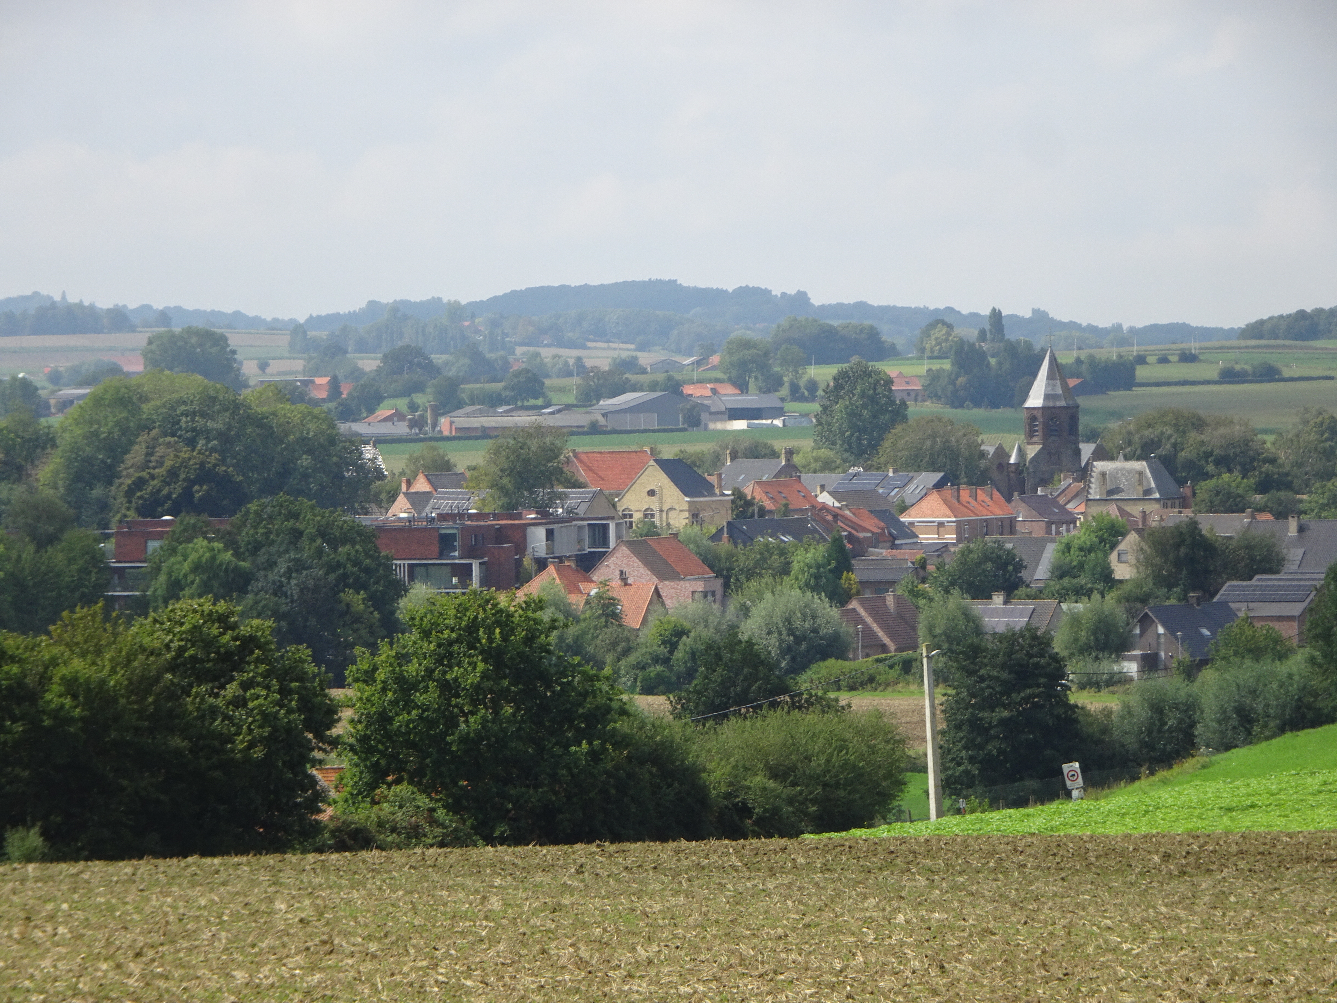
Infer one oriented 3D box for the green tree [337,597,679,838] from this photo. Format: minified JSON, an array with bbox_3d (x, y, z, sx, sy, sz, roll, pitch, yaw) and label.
[{"bbox_3d":[-5.906,8.513,260.000,12.400,10.600,11.500,-1,1,-1],"label":"green tree"}]

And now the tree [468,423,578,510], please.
[{"bbox_3d":[-19.089,-1.582,910.232,14.379,18.000,14.379,-1,1,0],"label":"tree"}]

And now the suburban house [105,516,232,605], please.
[{"bbox_3d":[-51.720,6.960,710.000,12.000,10.360,9.500,0,1,22],"label":"suburban house"}]

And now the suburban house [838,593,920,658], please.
[{"bbox_3d":[18.850,12.437,639.320,9.300,7.100,11.300,-2,2,-40],"label":"suburban house"}]

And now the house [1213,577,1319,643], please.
[{"bbox_3d":[57.328,10.804,650.063,9.800,6.400,10.000,1,1,24],"label":"house"}]

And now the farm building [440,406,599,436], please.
[{"bbox_3d":[-33.670,-18.070,1555.000,33.000,6.380,15.000,-1,1,-19],"label":"farm building"}]

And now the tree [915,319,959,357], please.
[{"bbox_3d":[88.025,-53.157,2250.000,14.500,13.000,13.500,-1,1,2],"label":"tree"}]

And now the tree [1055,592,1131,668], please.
[{"bbox_3d":[36.041,11.187,585.069,6.500,7.000,6.200,0,1,0],"label":"tree"}]

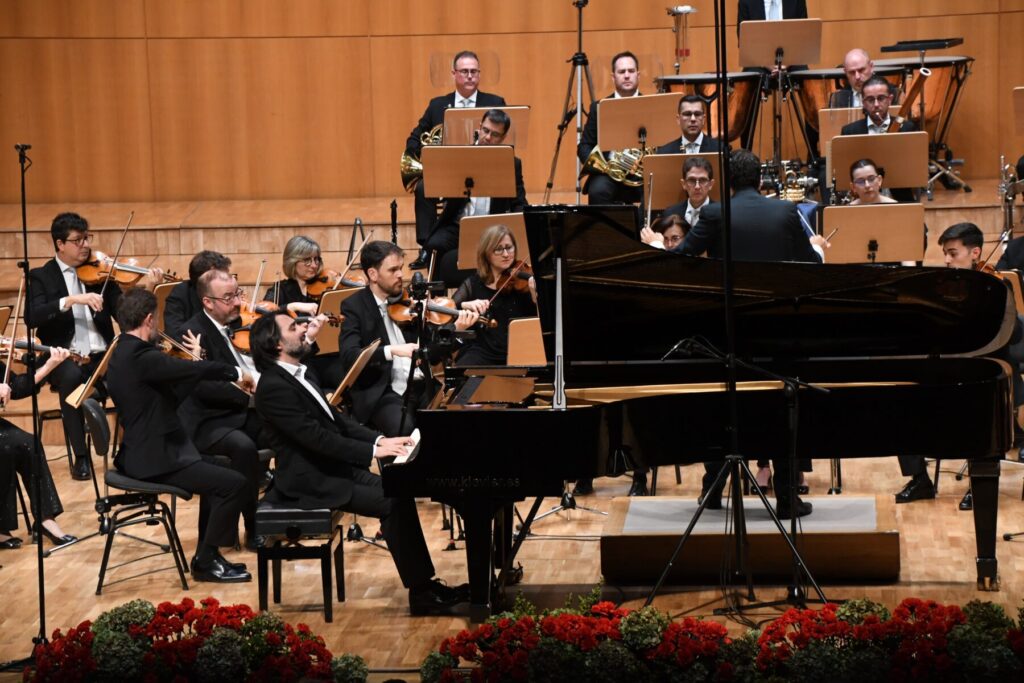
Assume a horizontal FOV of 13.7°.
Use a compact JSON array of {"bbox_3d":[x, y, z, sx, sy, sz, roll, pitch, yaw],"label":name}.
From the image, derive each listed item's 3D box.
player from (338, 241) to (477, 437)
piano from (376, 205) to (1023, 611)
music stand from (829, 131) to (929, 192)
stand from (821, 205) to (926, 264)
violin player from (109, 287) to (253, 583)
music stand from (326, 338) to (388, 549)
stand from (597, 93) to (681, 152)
[{"bbox_3d":[-0.514,0.196,20.750,0.720,1.350,0.580,3,9,32],"label":"player"},{"bbox_3d":[0.871,0.240,19.146,2.750,1.840,1.550,-1,7,4],"label":"piano"},{"bbox_3d":[2.079,-0.629,24.300,0.540,1.120,0.480,-1,8,4],"label":"music stand"},{"bbox_3d":[1.991,-0.176,23.500,0.550,1.100,0.520,-2,7,-5],"label":"stand"},{"bbox_3d":[-1.511,0.419,19.480,0.680,1.330,0.550,-4,8,-14],"label":"violin player"},{"bbox_3d":[-0.762,0.475,21.050,0.540,1.000,0.540,-1,7,7],"label":"music stand"},{"bbox_3d":[0.795,-0.905,26.200,0.550,1.100,0.520,-4,7,-16],"label":"stand"}]

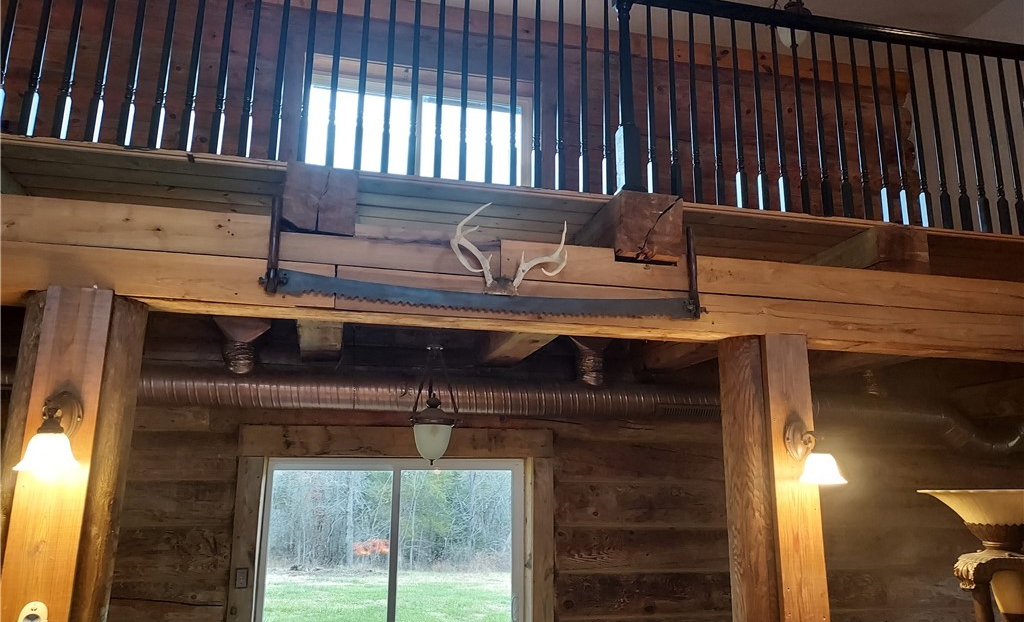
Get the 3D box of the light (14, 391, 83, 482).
[{"bbox_3d":[-1.286,0.338,1.989,0.165,0.240,0.215,4,-12,-13],"label":"light"}]

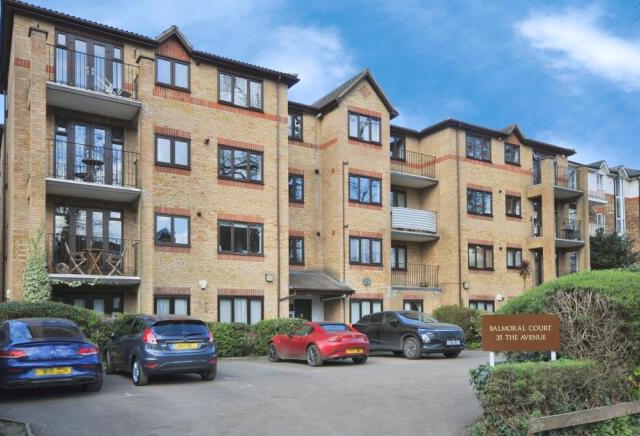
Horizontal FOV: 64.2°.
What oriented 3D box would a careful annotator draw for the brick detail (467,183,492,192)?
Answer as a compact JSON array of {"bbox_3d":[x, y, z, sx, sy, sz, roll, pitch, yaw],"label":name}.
[{"bbox_3d":[7.912,-1.477,25.340,1.837,0.225,0.120,3,-6,-31],"label":"brick detail"}]

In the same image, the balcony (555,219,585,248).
[{"bbox_3d":[12.724,0.960,26.962,2.600,1.300,1.250,6,-10,-32],"label":"balcony"}]

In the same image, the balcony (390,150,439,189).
[{"bbox_3d":[4.121,-2.319,24.164,3.000,1.260,1.400,4,-8,-29],"label":"balcony"}]

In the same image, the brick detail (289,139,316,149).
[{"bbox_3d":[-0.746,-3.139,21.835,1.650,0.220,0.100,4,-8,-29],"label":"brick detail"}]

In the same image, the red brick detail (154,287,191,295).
[{"bbox_3d":[-4.831,2.412,16.685,1.230,0.230,0.100,4,-8,-29],"label":"red brick detail"}]

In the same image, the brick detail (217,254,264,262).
[{"bbox_3d":[-2.708,1.385,17.470,1.724,0.210,0.100,6,-10,-32],"label":"brick detail"}]

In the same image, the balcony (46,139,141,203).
[{"bbox_3d":[-6.730,-1.348,15.095,2.460,1.250,1.360,3,-6,-30],"label":"balcony"}]

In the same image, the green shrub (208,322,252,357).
[{"bbox_3d":[-2.985,4.052,17.000,1.350,1.080,0.900,3,-6,-30],"label":"green shrub"}]

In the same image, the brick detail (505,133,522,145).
[{"bbox_3d":[10.199,-4.195,26.983,1.285,0.680,0.120,3,-6,-31],"label":"brick detail"}]

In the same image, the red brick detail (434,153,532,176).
[{"bbox_3d":[8.461,-2.564,25.997,6.276,0.270,0.998,6,-10,-32],"label":"red brick detail"}]

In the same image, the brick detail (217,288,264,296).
[{"bbox_3d":[-2.803,2.667,18.200,1.800,0.240,0.100,3,-6,-30],"label":"brick detail"}]

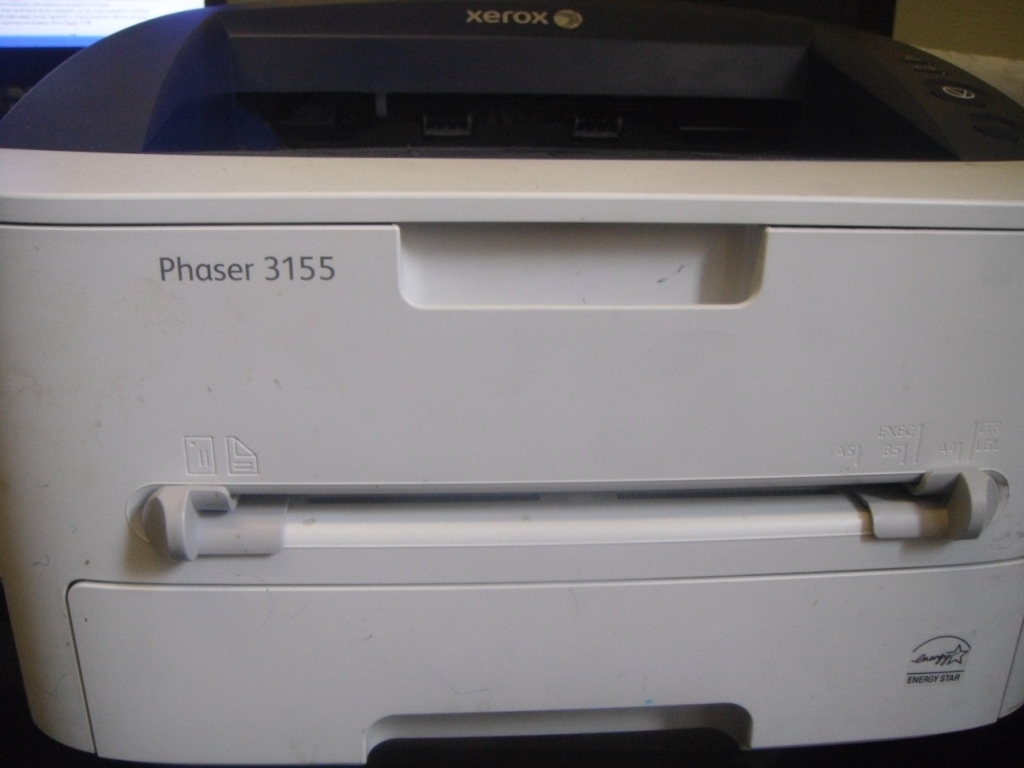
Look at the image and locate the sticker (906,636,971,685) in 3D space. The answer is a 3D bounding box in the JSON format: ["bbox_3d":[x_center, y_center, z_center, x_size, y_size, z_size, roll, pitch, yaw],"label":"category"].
[{"bbox_3d":[0.127,0.082,0.307,0.019,0.017,0.001,0,21,-10],"label":"sticker"}]

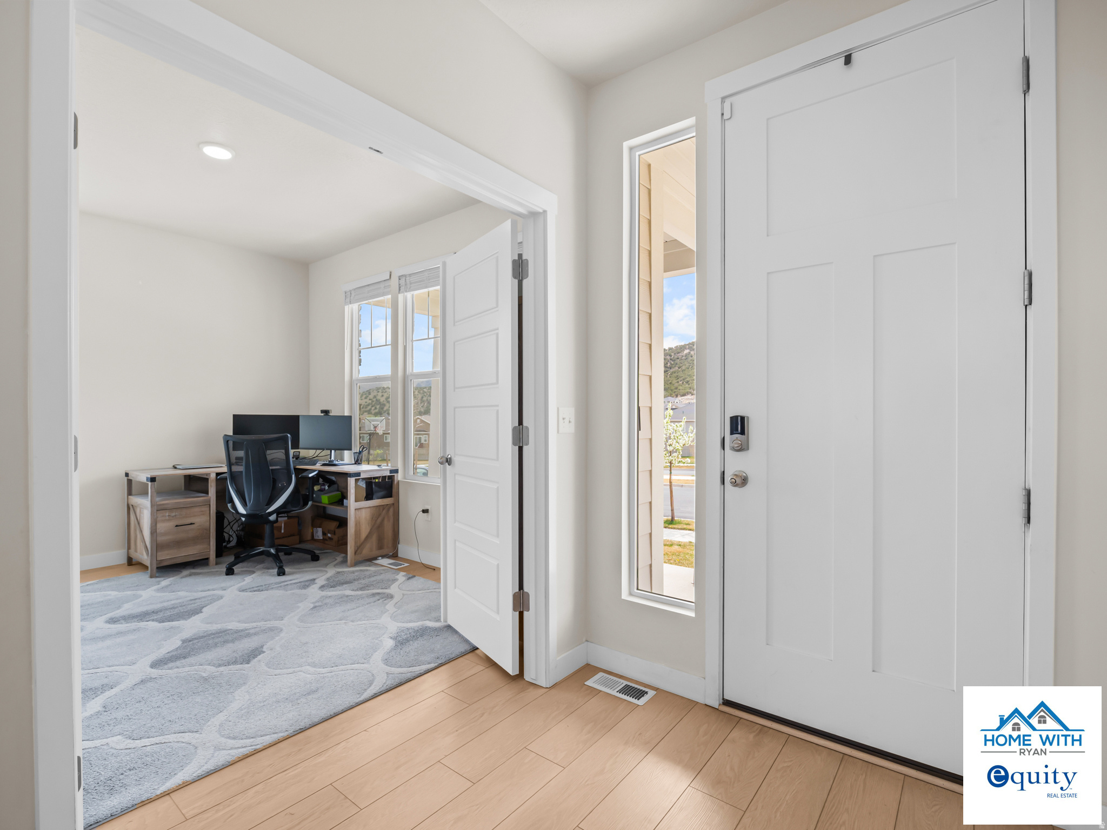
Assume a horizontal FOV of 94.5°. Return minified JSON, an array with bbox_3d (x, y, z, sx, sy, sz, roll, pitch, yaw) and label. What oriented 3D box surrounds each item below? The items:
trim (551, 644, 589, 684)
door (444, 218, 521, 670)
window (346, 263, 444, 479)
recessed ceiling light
[{"bbox_3d":[0.076,1.127,2.320,0.016,0.101,0.260,0,0,39],"label":"trim"},{"bbox_3d":[-0.390,0.148,2.598,0.040,2.030,0.762,0,0,-35],"label":"door"},{"bbox_3d":[-1.321,-0.321,4.365,1.575,1.715,0.110,0,0,39],"label":"window"},{"bbox_3d":[-1.976,-1.548,3.008,0.180,0.020,0.180,0,0,0],"label":"recessed ceiling light"}]

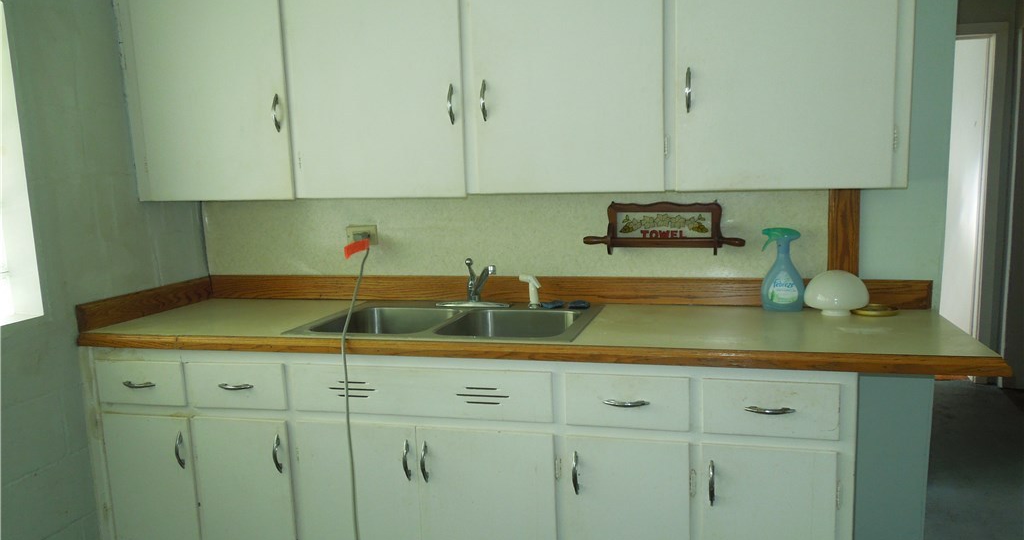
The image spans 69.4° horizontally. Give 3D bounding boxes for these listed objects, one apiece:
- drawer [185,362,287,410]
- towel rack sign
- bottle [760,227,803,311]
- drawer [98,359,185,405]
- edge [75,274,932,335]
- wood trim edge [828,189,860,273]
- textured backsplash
[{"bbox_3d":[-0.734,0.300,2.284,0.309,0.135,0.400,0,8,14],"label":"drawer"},{"bbox_3d":[0.474,-0.131,2.327,0.493,0.169,0.070,0,8,14],"label":"towel rack sign"},{"bbox_3d":[0.814,-0.003,2.229,0.126,0.252,0.075,0,8,14],"label":"bottle"},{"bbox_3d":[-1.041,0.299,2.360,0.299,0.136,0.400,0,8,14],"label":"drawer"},{"bbox_3d":[-0.022,0.111,2.197,2.456,0.089,0.623,0,8,14],"label":"edge"},{"bbox_3d":[0.997,-0.113,2.224,0.086,0.280,0.022,0,8,14],"label":"wood trim edge"},{"bbox_3d":[-0.093,-0.115,2.496,2.161,0.283,0.020,0,8,14],"label":"textured backsplash"}]

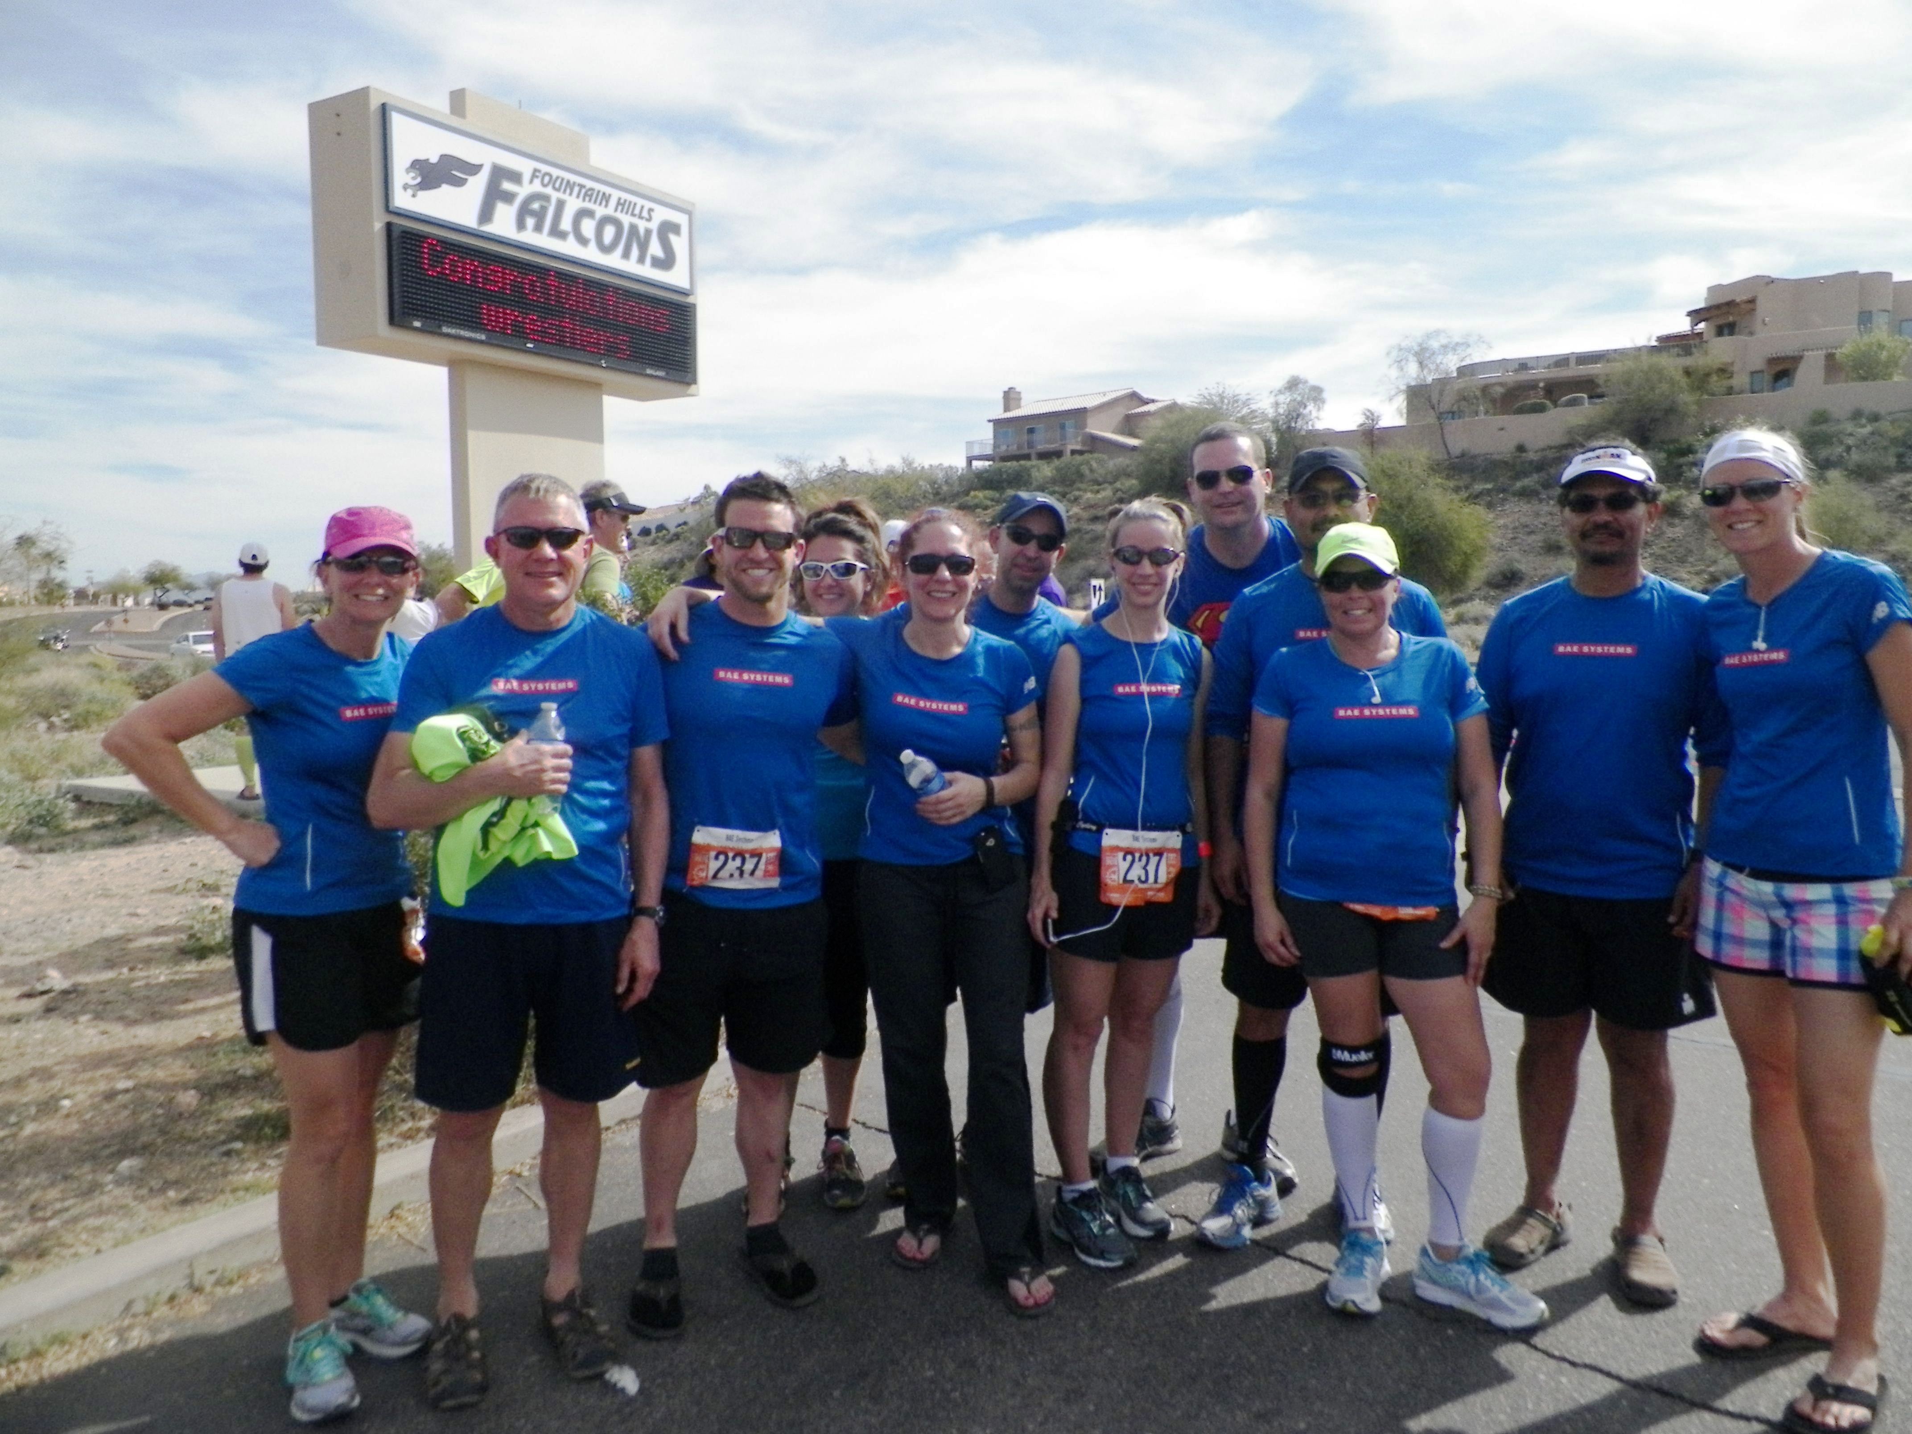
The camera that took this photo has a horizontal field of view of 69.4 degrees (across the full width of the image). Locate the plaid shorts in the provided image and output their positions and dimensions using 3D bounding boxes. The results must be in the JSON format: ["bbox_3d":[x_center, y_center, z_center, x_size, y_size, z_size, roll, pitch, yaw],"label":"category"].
[{"bbox_3d":[1.527,0.358,2.500,0.260,0.250,0.340,-5,7,-38],"label":"plaid shorts"}]

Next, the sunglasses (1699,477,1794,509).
[{"bbox_3d":[1.382,-0.387,2.396,0.145,0.045,0.140,-6,-2,-45],"label":"sunglasses"}]

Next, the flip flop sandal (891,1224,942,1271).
[{"bbox_3d":[-0.073,1.160,3.127,0.100,0.060,0.260,0,5,5],"label":"flip flop sandal"}]

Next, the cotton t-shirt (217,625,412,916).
[{"bbox_3d":[-1.181,0.100,2.590,0.290,0.550,0.450,4,7,42],"label":"cotton t-shirt"}]

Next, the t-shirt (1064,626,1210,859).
[{"bbox_3d":[0.407,0.059,3.120,0.305,0.545,0.220,-1,5,-6],"label":"t-shirt"}]

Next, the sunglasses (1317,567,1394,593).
[{"bbox_3d":[0.793,-0.271,2.740,0.148,0.048,0.150,7,5,19],"label":"sunglasses"}]

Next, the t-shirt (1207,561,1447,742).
[{"bbox_3d":[0.843,-0.005,3.110,0.560,0.680,0.310,0,5,10],"label":"t-shirt"}]

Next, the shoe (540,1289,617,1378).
[{"bbox_3d":[-0.766,1.193,2.760,0.110,0.105,0.285,-3,6,-26],"label":"shoe"}]

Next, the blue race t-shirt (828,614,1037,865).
[{"bbox_3d":[-0.048,0.039,2.870,0.440,0.540,0.280,0,5,10],"label":"blue race t-shirt"}]

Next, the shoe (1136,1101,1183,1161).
[{"bbox_3d":[0.472,1.074,3.593,0.300,0.130,0.110,-5,6,-37],"label":"shoe"}]

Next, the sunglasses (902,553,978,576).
[{"bbox_3d":[-0.031,-0.315,2.840,0.148,0.047,0.148,0,5,0],"label":"sunglasses"}]

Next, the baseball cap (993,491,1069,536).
[{"bbox_3d":[0.181,-0.485,3.320,0.168,0.120,0.250,15,8,-9],"label":"baseball cap"}]

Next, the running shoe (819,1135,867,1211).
[{"bbox_3d":[-0.282,1.114,3.437,0.100,0.110,0.265,-1,5,-8],"label":"running shoe"}]

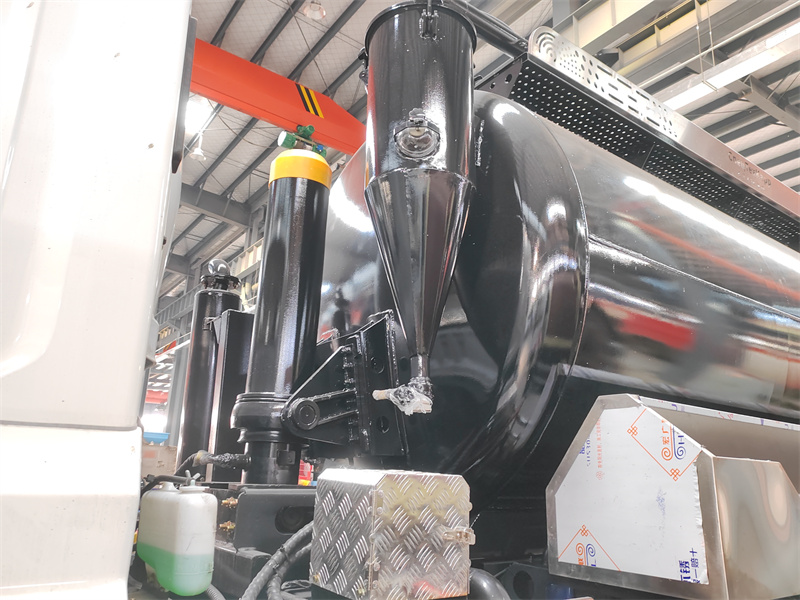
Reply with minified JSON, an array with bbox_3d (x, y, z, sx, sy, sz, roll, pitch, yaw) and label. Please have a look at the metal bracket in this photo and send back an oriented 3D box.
[{"bbox_3d":[-0.288,0.288,2.190,0.470,0.478,0.441,13,-19,-35],"label":"metal bracket"}]

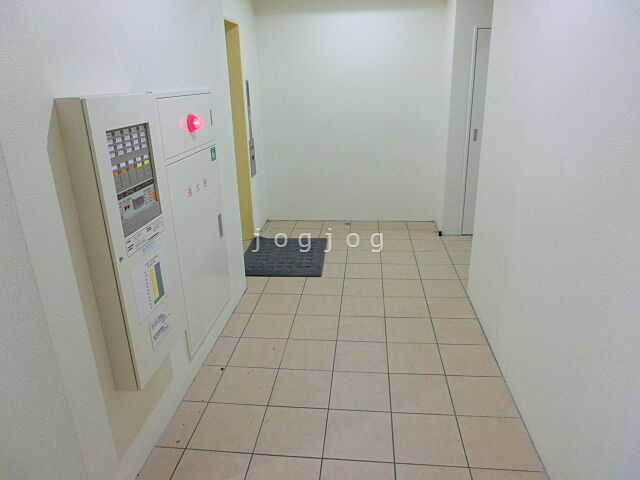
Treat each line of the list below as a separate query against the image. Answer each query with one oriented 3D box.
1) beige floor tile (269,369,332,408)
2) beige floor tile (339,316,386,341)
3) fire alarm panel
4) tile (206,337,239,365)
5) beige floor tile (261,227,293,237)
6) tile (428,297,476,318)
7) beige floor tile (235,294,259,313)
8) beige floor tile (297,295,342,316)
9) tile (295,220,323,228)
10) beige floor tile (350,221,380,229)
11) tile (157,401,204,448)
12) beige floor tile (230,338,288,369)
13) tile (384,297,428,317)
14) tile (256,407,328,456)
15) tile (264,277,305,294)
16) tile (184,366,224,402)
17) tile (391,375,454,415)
[{"bbox_3d":[-0.094,0.783,2.342,0.300,0.012,0.300,0,20,6],"label":"beige floor tile"},{"bbox_3d":[0.268,0.568,2.839,0.297,0.010,0.297,0,20,6],"label":"beige floor tile"},{"bbox_3d":[-0.718,-0.001,1.716,0.103,1.061,0.429,0,20,6],"label":"fire alarm panel"},{"bbox_3d":[-0.576,0.665,2.647,0.132,0.010,0.297,0,20,6],"label":"tile"},{"bbox_3d":[-0.442,-0.061,4.614,0.298,0.010,0.298,1,20,6],"label":"beige floor tile"},{"bbox_3d":[0.909,0.478,3.101,0.300,0.012,0.300,0,20,6],"label":"tile"},{"bbox_3d":[-0.514,0.458,3.207,0.132,0.010,0.297,0,20,6],"label":"beige floor tile"},{"bbox_3d":[0.000,0.461,3.148,0.296,0.010,0.296,0,20,6],"label":"beige floor tile"},{"bbox_3d":[-0.120,-0.162,4.867,0.297,0.010,0.273,0,20,6],"label":"tile"},{"bbox_3d":[0.484,-0.155,4.796,0.296,0.010,0.296,0,20,6],"label":"beige floor tile"},{"bbox_3d":[-0.640,0.872,2.087,0.135,0.010,0.297,0,20,6],"label":"tile"},{"bbox_3d":[-0.361,0.674,2.644,0.299,0.010,0.299,0,20,6],"label":"beige floor tile"},{"bbox_3d":[0.606,0.476,3.133,0.300,0.012,0.300,0,20,6],"label":"tile"},{"bbox_3d":[-0.123,0.885,2.054,0.300,0.010,0.300,1,20,6],"label":"tile"},{"bbox_3d":[-0.271,0.361,3.506,0.300,0.010,0.300,1,20,6],"label":"tile"},{"bbox_3d":[-0.612,0.776,2.385,0.138,0.010,0.299,0,20,6],"label":"tile"},{"bbox_3d":[0.504,0.775,2.244,0.296,0.010,0.296,0,20,6],"label":"tile"}]

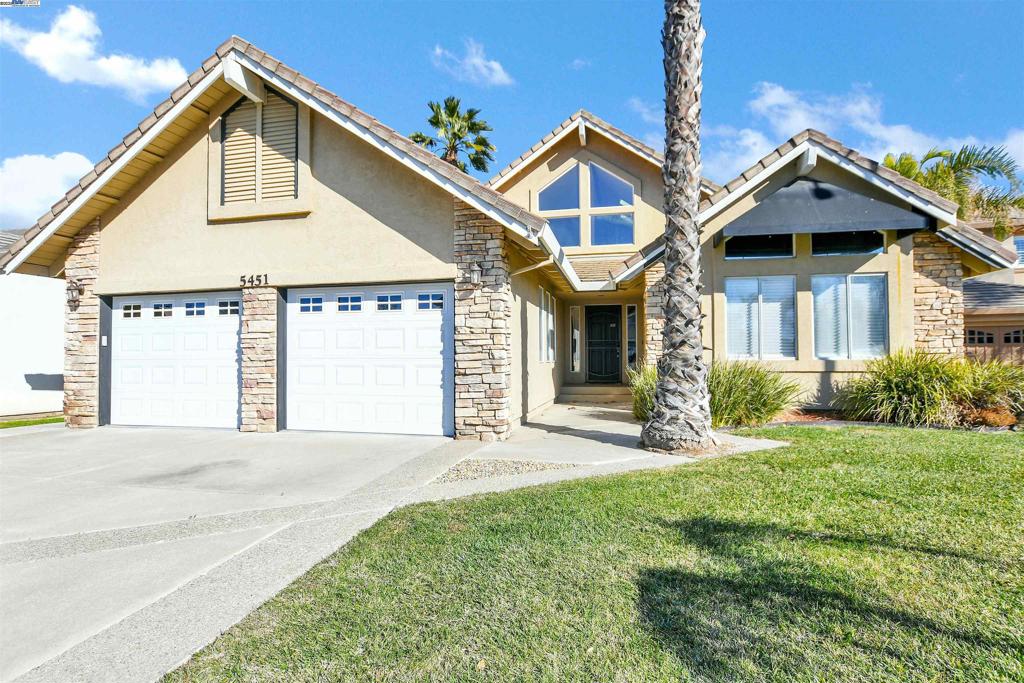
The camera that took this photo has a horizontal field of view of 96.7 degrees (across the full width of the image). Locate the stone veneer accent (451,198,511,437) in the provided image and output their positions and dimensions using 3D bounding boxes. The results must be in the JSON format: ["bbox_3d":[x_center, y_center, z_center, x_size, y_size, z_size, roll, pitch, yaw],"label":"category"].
[{"bbox_3d":[-0.396,-0.370,6.136,0.720,3.350,0.300,-1,-1,13],"label":"stone veneer accent"}]

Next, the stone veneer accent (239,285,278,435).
[{"bbox_3d":[-3.716,0.273,6.835,0.620,2.135,0.240,-1,-1,13],"label":"stone veneer accent"}]

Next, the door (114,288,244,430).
[{"bbox_3d":[-5.354,0.287,7.345,2.763,2.125,0.080,-1,-1,13],"label":"door"}]

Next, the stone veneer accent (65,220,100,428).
[{"bbox_3d":[-7.032,-0.302,7.622,0.720,3.460,0.300,-1,-1,13],"label":"stone veneer accent"}]

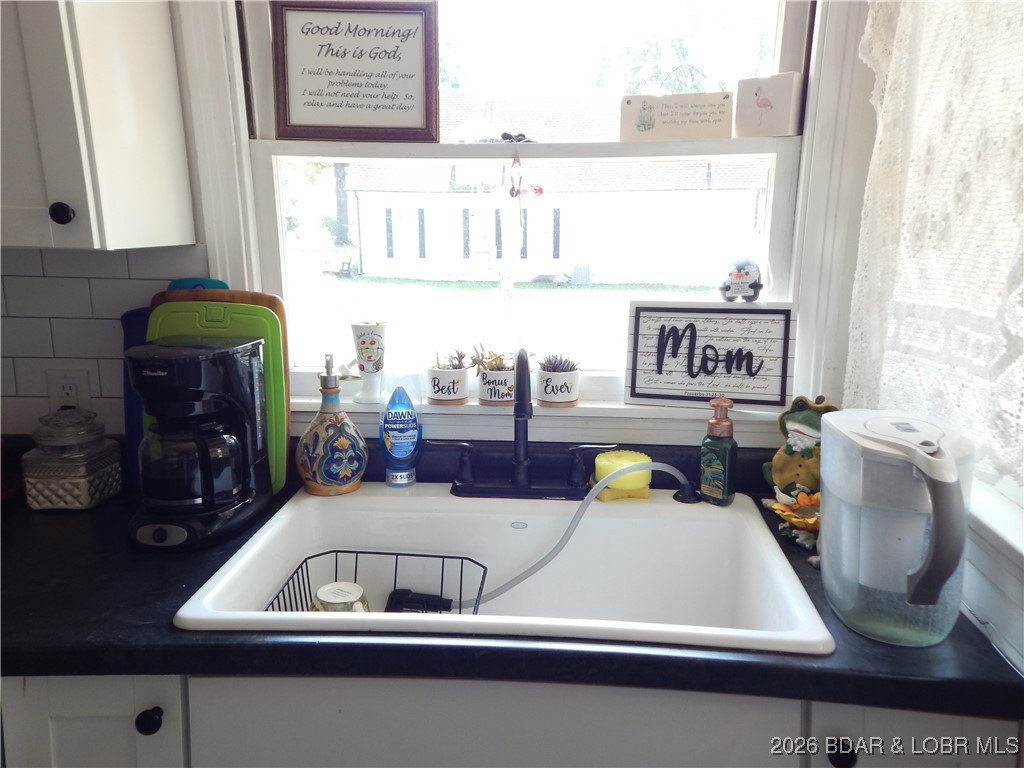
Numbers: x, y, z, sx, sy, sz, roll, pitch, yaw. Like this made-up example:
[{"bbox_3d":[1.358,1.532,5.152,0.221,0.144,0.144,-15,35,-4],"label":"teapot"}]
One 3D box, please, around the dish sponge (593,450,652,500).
[{"bbox_3d":[0.209,0.170,1.282,0.112,0.068,0.090,0,13,6],"label":"dish sponge"}]

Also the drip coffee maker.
[{"bbox_3d":[-0.573,0.095,1.195,0.170,0.305,0.230,2,14,13],"label":"drip coffee maker"}]

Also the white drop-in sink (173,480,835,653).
[{"bbox_3d":[-0.007,0.345,1.098,0.838,0.200,0.500,0,13,6],"label":"white drop-in sink"}]

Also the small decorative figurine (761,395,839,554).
[{"bbox_3d":[0.496,0.138,1.114,0.145,0.225,0.135,7,15,29],"label":"small decorative figurine"}]

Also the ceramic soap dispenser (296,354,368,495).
[{"bbox_3d":[-0.358,0.073,1.314,0.132,0.260,0.122,-7,15,-23],"label":"ceramic soap dispenser"}]

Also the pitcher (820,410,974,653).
[{"bbox_3d":[0.500,0.176,0.879,0.143,0.260,0.235,-2,13,-3],"label":"pitcher"}]

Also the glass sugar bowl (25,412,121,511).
[{"bbox_3d":[-0.860,0.138,1.318,0.122,0.175,0.122,2,14,11],"label":"glass sugar bowl"}]

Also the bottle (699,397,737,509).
[{"bbox_3d":[0.375,0.118,1.228,0.055,0.190,0.050,8,16,35],"label":"bottle"}]

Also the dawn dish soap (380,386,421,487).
[{"bbox_3d":[-0.221,0.102,1.325,0.079,0.195,0.055,-4,14,-13],"label":"dawn dish soap"}]

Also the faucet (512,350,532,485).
[{"bbox_3d":[0.017,0.079,1.232,0.045,0.275,0.180,-1,13,0],"label":"faucet"}]

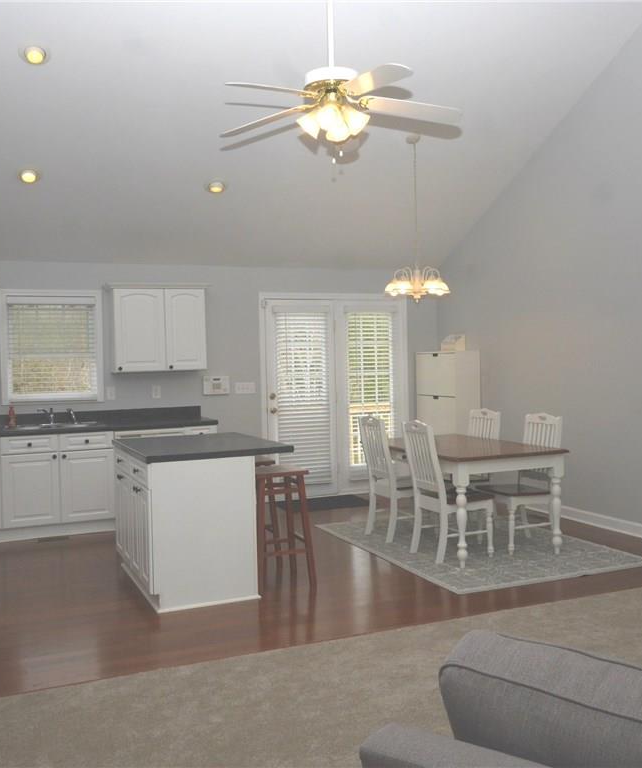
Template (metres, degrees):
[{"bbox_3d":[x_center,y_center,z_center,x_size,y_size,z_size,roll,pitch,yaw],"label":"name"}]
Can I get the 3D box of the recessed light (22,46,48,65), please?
[{"bbox_3d":[-1.876,-2.159,5.444,0.165,0.040,0.165,-2,-25,-23],"label":"recessed light"}]

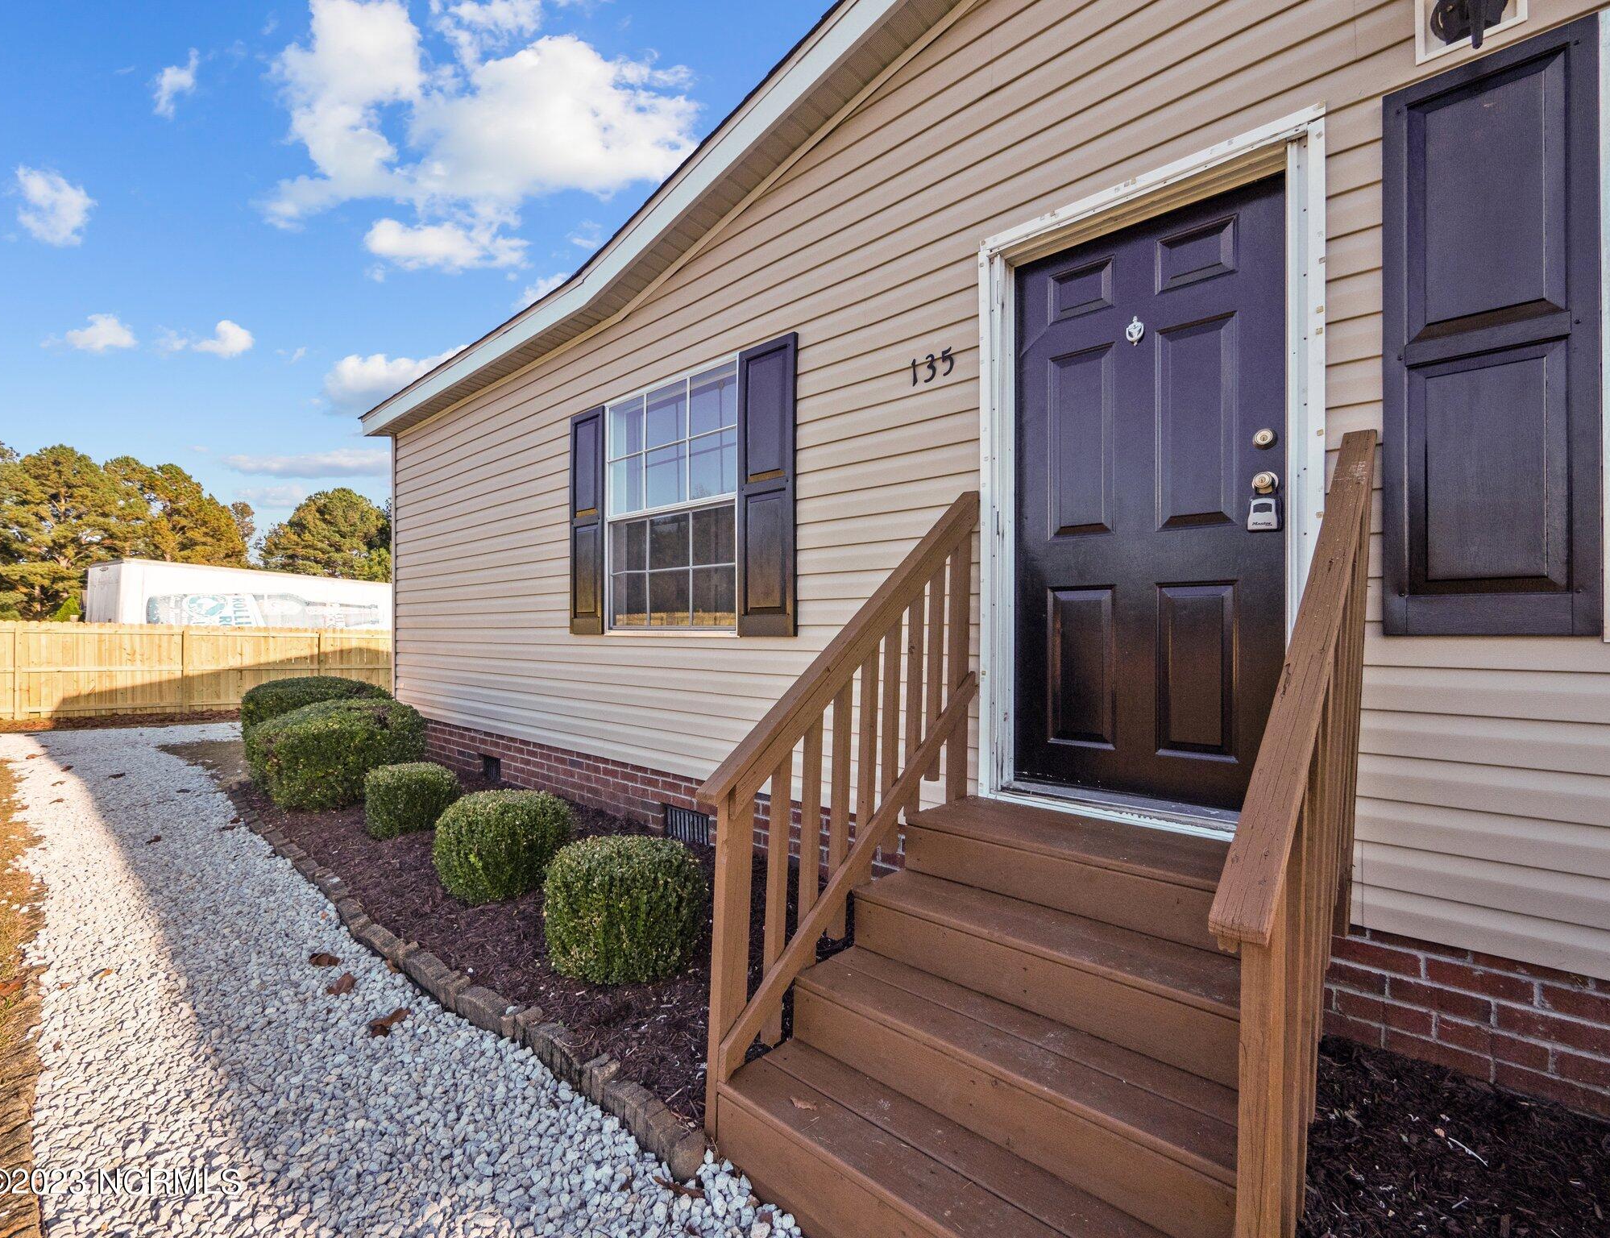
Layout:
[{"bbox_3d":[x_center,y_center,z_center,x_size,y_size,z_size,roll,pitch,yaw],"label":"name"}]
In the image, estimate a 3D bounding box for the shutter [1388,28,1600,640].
[{"bbox_3d":[1.697,-0.677,1.668,0.378,1.438,0.030,-1,-1,40],"label":"shutter"}]

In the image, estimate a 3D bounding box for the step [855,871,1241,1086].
[{"bbox_3d":[0.647,0.900,1.758,1.054,0.171,0.293,-1,-1,40],"label":"step"}]

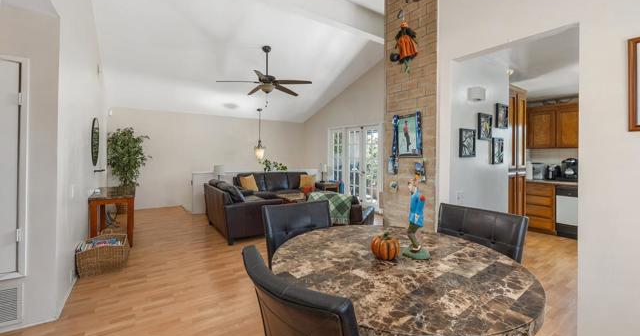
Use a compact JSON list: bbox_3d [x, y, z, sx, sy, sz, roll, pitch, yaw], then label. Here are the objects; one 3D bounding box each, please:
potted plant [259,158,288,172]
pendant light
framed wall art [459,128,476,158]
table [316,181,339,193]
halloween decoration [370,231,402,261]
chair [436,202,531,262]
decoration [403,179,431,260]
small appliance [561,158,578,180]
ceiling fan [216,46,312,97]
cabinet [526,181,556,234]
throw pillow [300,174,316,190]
[{"bbox_3d":[-1.210,-0.077,6.400,0.720,0.420,0.500,-1,2,-36],"label":"potted plant"},{"bbox_3d":[-1.647,-0.936,6.850,0.320,1.420,0.320,-1,2,-36],"label":"pendant light"},{"bbox_3d":[1.581,-0.264,2.660,0.310,0.300,0.040,-1,2,-36],"label":"framed wall art"},{"bbox_3d":[0.217,0.708,7.028,0.520,0.550,0.520,-1,2,-36],"label":"table"},{"bbox_3d":[0.344,0.412,1.300,0.150,0.140,0.150,1,2,0],"label":"halloween decoration"},{"bbox_3d":[0.745,0.733,1.423,0.580,0.955,0.490,-1,2,-31],"label":"chair"},{"bbox_3d":[0.503,0.260,1.309,0.130,0.385,0.105,0,2,-1],"label":"decoration"},{"bbox_3d":[4.126,0.025,4.080,0.310,0.340,0.250,-1,2,-37],"label":"small appliance"},{"bbox_3d":[-0.955,-1.734,4.400,1.620,0.860,1.620,-1,2,-36],"label":"ceiling fan"},{"bbox_3d":[4.014,0.703,4.490,0.600,0.870,0.440,-1,2,-36],"label":"cabinet"},{"bbox_3d":[-0.307,0.380,6.750,0.440,0.430,0.150,-1,-12,-27],"label":"throw pillow"}]

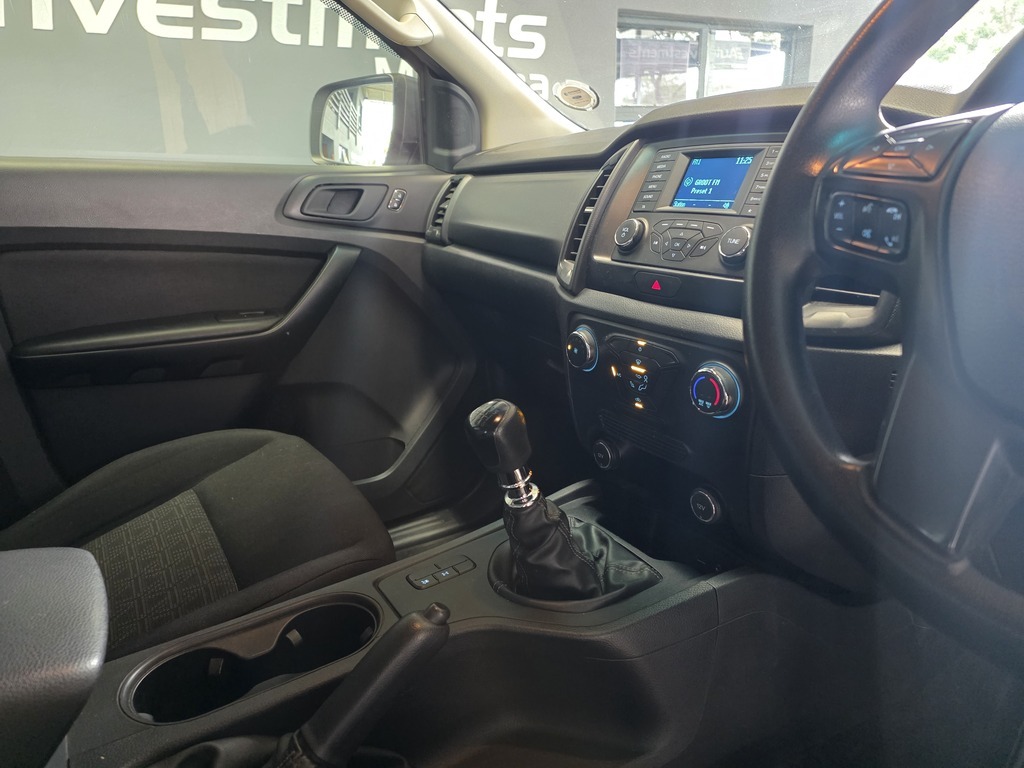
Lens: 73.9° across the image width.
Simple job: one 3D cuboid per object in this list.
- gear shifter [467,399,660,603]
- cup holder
[{"bbox_3d":[0.045,0.107,0.710,0.205,0.212,0.150,-12,21,-39],"label":"gear shifter"},{"bbox_3d":[-0.222,0.273,0.619,0.222,0.075,0.090,-10,20,-35],"label":"cup holder"}]

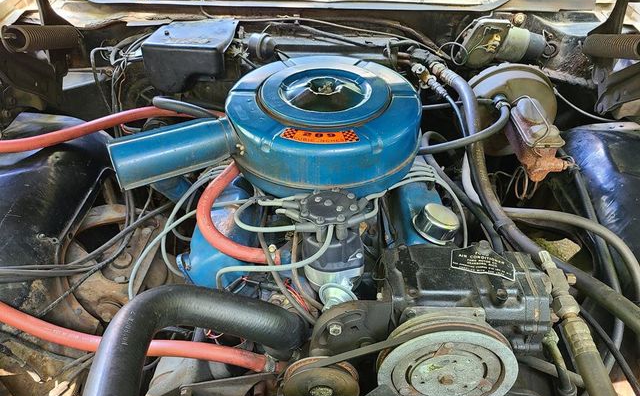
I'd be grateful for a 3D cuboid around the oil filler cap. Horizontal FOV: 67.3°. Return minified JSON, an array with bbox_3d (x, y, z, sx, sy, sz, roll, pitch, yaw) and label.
[{"bbox_3d":[0.195,0.039,0.787,0.075,0.031,0.075,13,38,-10],"label":"oil filler cap"}]

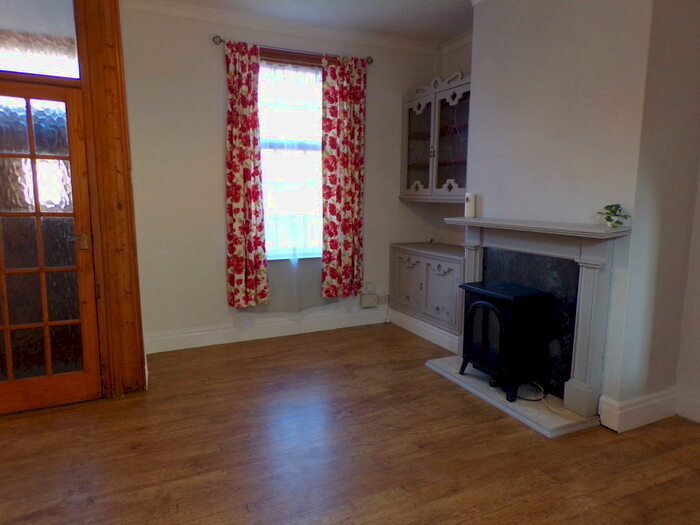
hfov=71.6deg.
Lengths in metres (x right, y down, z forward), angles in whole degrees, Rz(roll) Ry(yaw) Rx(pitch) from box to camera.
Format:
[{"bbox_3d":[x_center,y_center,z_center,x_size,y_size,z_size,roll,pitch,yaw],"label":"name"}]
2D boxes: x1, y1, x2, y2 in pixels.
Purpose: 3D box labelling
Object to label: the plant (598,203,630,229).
[{"bbox_3d":[1.432,-0.247,2.627,0.111,0.145,0.126,-4,9,-24],"label":"plant"}]

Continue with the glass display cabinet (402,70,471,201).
[{"bbox_3d":[0.955,-1.103,4.484,0.434,1.050,1.171,-4,9,-24],"label":"glass display cabinet"}]

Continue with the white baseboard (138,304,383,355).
[{"bbox_3d":[-0.663,0.617,4.636,2.362,0.184,0.030,-4,9,-24],"label":"white baseboard"}]

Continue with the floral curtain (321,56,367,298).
[{"bbox_3d":[-0.065,-0.772,4.614,0.444,2.236,0.131,-4,9,-24],"label":"floral curtain"}]

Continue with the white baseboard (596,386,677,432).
[{"bbox_3d":[1.752,0.864,2.934,0.513,0.188,0.127,-4,9,-24],"label":"white baseboard"}]

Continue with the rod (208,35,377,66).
[{"bbox_3d":[-0.453,-1.860,4.278,1.484,0.086,0.091,-4,9,-24],"label":"rod"}]

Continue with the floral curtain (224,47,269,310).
[{"bbox_3d":[-0.911,-0.716,4.228,0.338,2.241,0.131,-4,9,-24],"label":"floral curtain"}]

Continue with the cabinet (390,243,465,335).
[{"bbox_3d":[0.914,0.211,4.647,0.538,0.654,1.171,-4,9,-24],"label":"cabinet"}]

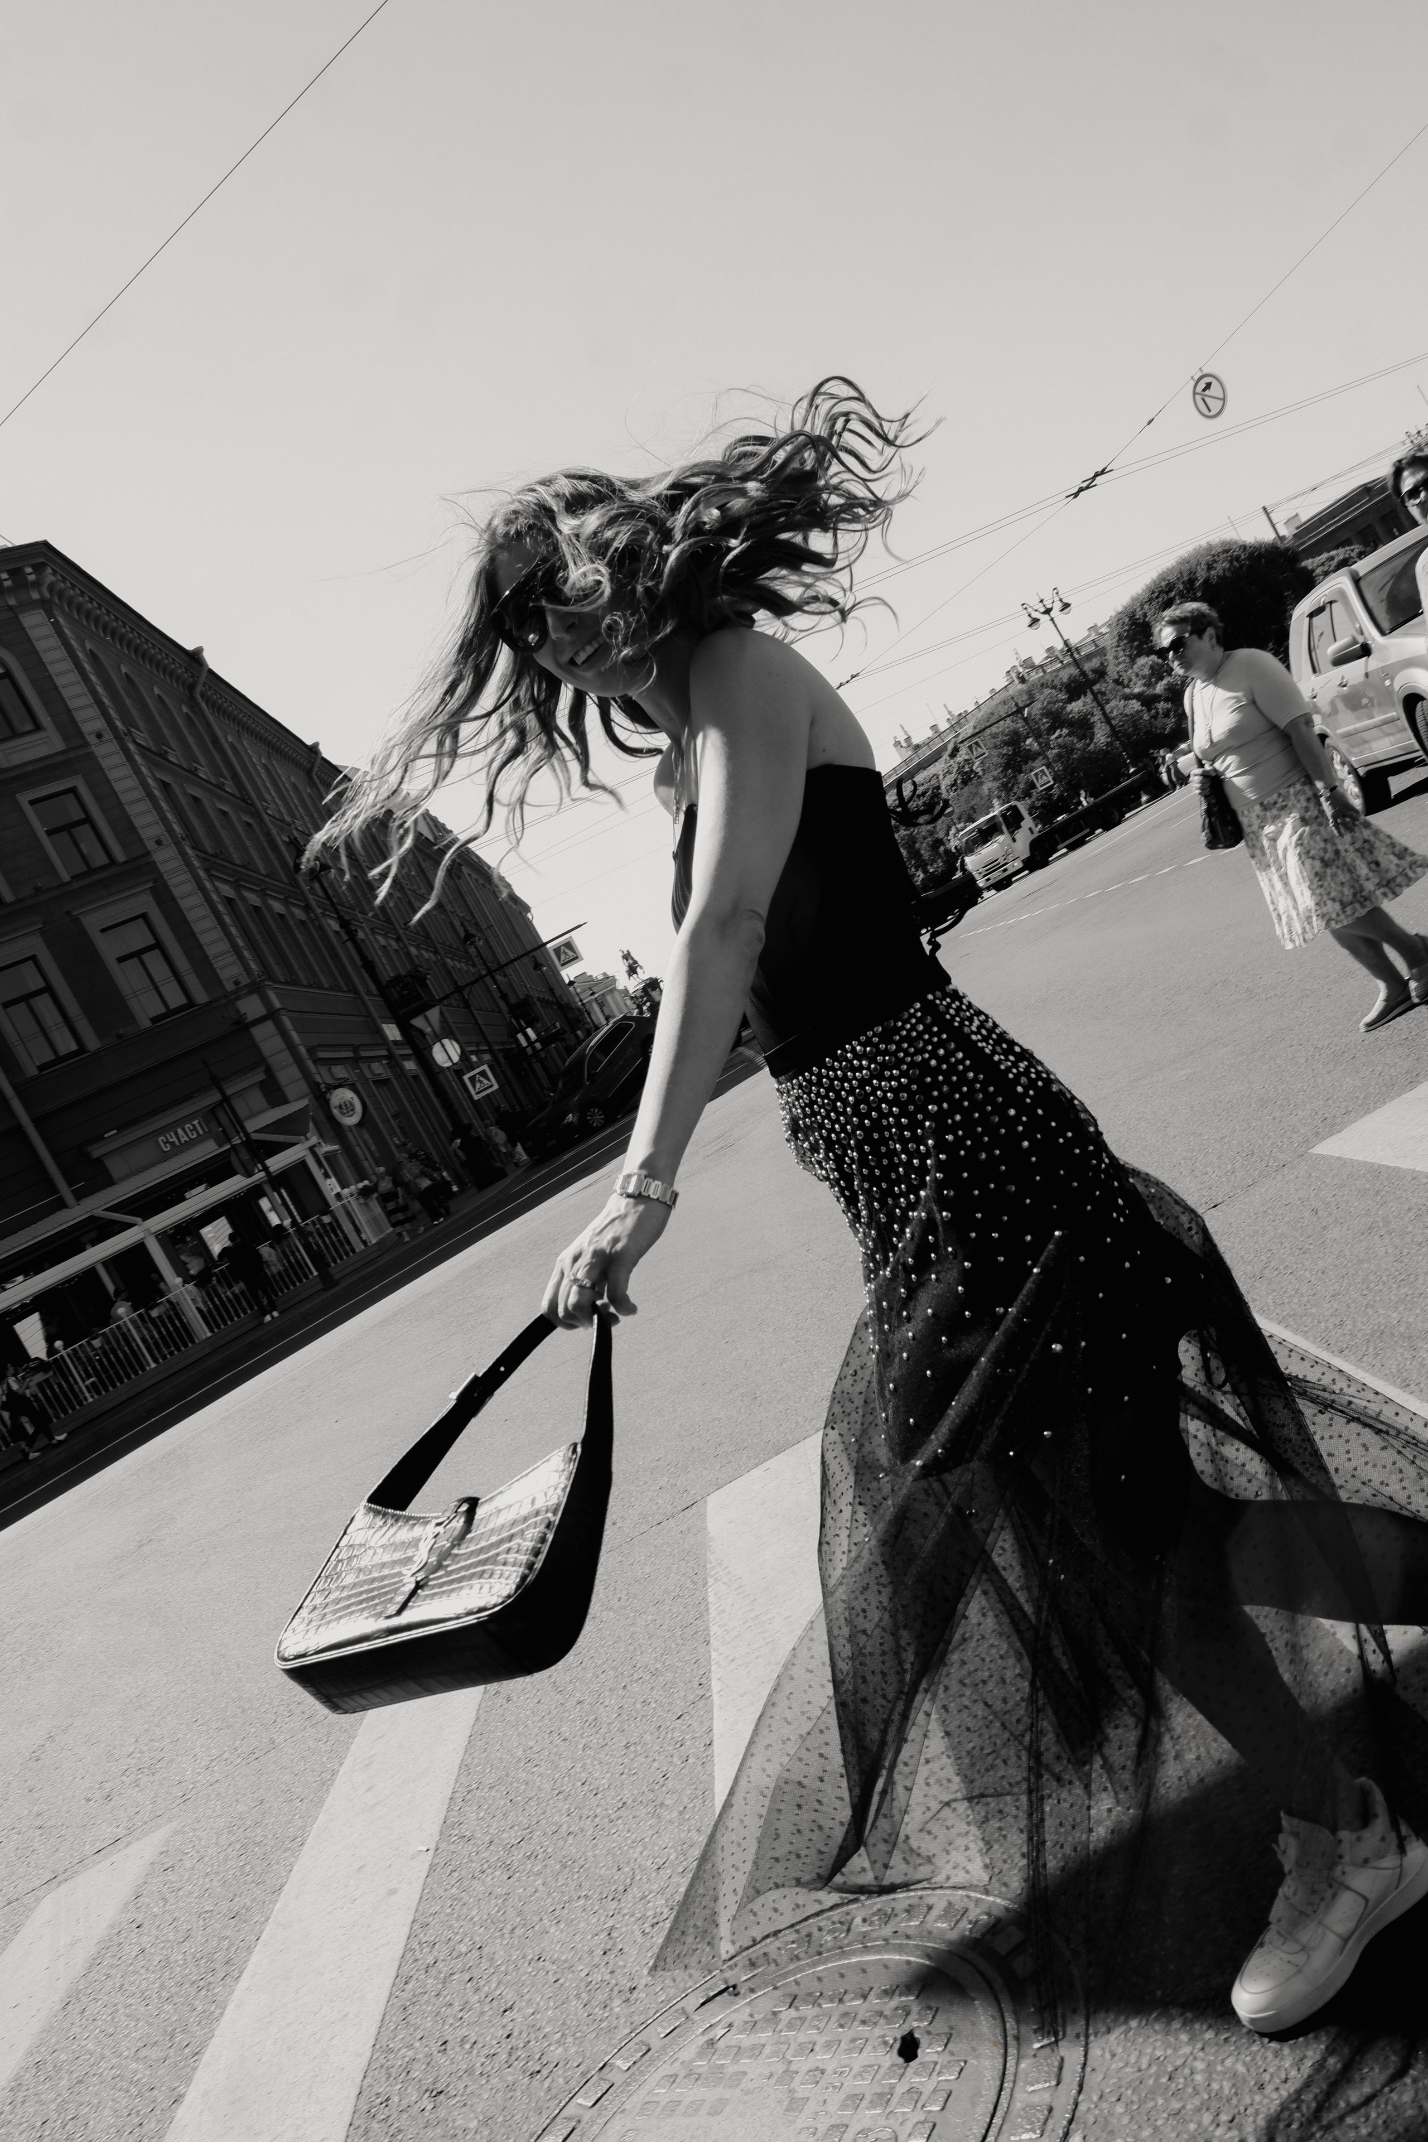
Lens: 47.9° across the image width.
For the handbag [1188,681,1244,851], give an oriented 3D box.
[{"bbox_3d":[1.737,-1.065,5.650,0.230,0.540,0.140,-29,1,-14],"label":"handbag"}]

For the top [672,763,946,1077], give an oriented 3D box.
[{"bbox_3d":[0.099,-0.172,1.700,0.235,0.300,0.280,-29,1,-16],"label":"top"}]

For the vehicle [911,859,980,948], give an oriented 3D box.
[{"bbox_3d":[5.463,-4.551,46.000,4.900,1.650,1.950,-29,2,-26],"label":"vehicle"}]

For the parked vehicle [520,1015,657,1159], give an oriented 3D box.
[{"bbox_3d":[-2.750,0.170,36.500,1.840,1.620,4.500,-27,16,42],"label":"parked vehicle"}]

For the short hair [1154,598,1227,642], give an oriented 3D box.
[{"bbox_3d":[1.767,-1.633,5.950,0.230,0.190,0.180,-29,1,-16],"label":"short hair"}]

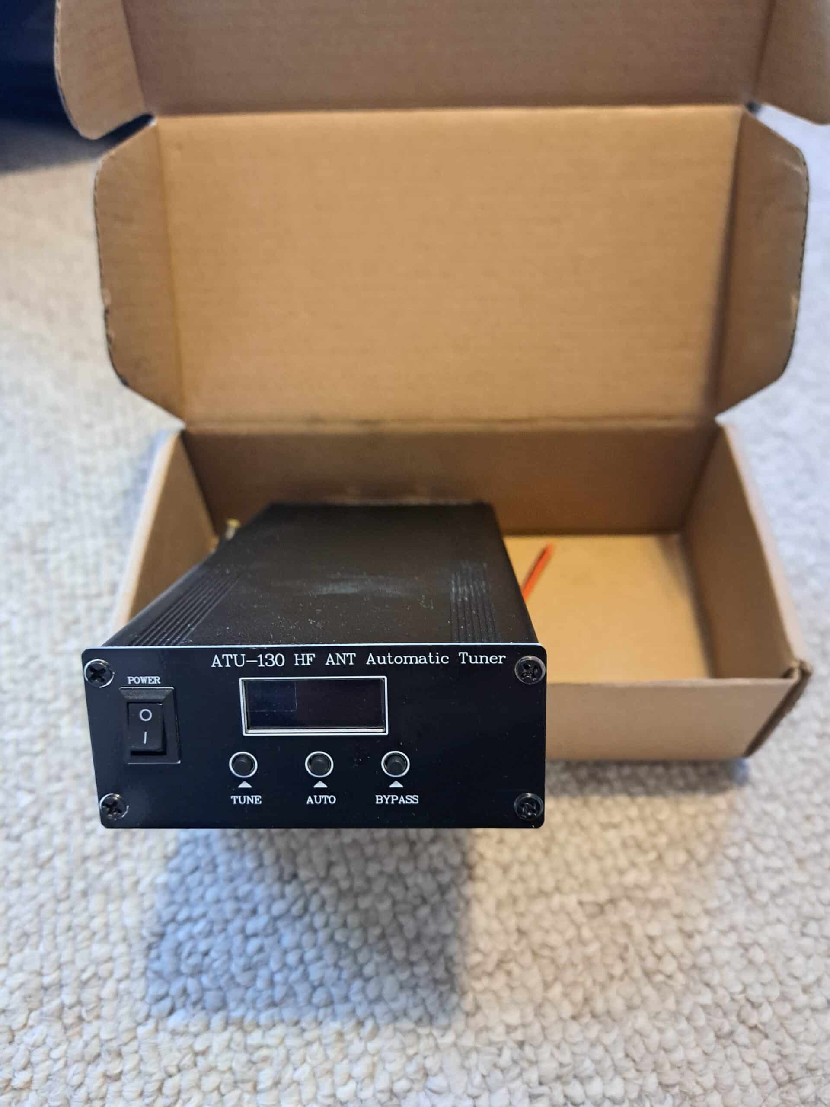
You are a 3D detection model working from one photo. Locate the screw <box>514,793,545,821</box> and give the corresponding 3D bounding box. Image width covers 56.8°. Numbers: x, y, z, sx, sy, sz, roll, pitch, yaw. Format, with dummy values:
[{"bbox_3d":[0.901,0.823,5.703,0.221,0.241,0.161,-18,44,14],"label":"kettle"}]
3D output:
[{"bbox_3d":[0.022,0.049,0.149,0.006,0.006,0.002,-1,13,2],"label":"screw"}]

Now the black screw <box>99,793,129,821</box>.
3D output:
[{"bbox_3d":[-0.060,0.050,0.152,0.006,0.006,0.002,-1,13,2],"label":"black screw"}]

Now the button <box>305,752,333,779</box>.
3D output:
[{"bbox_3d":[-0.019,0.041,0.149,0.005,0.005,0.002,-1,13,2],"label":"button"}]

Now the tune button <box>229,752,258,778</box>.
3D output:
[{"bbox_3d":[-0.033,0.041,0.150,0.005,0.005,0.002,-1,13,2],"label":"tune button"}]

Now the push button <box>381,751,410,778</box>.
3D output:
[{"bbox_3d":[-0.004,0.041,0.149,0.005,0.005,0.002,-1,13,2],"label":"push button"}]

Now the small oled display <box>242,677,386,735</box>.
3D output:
[{"bbox_3d":[-0.019,0.029,0.147,0.028,0.012,0.002,-1,13,2],"label":"small oled display"}]

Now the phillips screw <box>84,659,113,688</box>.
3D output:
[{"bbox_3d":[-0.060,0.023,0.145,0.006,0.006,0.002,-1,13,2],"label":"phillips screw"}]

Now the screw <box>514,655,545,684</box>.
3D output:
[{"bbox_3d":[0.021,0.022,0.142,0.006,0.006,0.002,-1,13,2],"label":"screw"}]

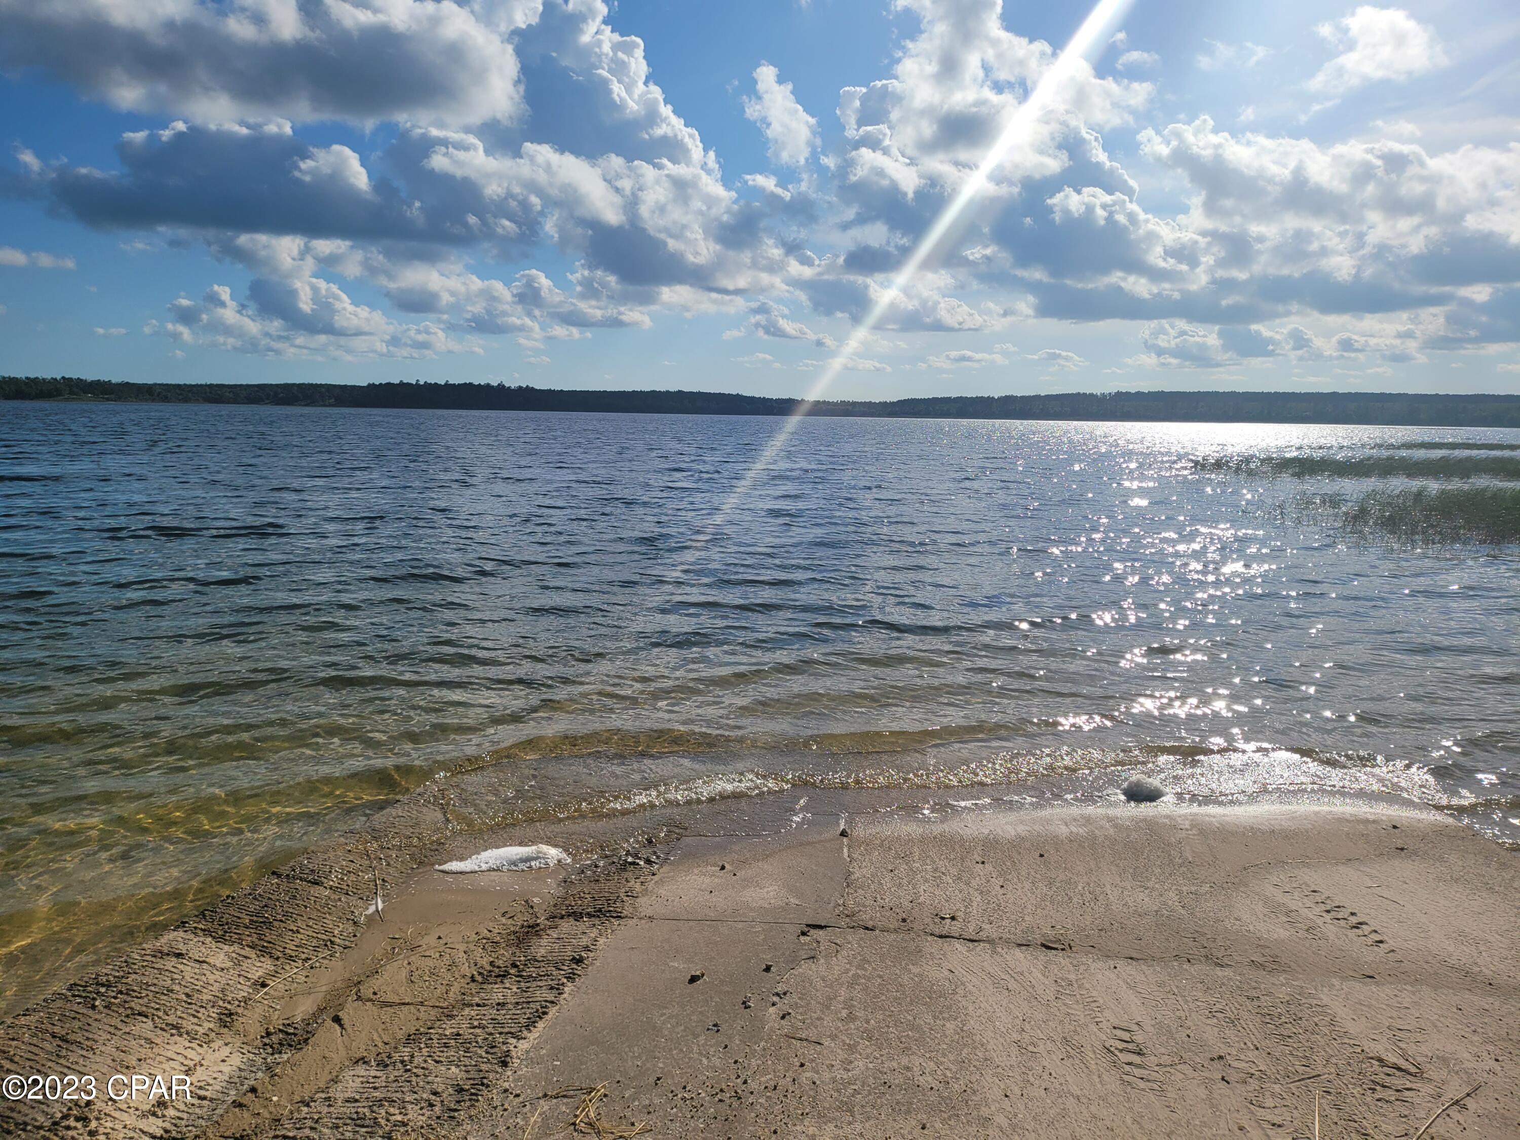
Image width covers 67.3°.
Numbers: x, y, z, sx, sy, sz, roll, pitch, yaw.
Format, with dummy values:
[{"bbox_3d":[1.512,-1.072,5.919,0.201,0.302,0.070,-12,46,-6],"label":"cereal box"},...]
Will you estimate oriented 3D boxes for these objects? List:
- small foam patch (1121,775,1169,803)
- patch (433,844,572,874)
[{"bbox_3d":[2.358,1.321,6.984,0.280,0.130,0.240,1,8,0],"label":"small foam patch"},{"bbox_3d":[-1.297,1.432,5.732,0.670,0.085,0.220,0,8,-8],"label":"patch"}]

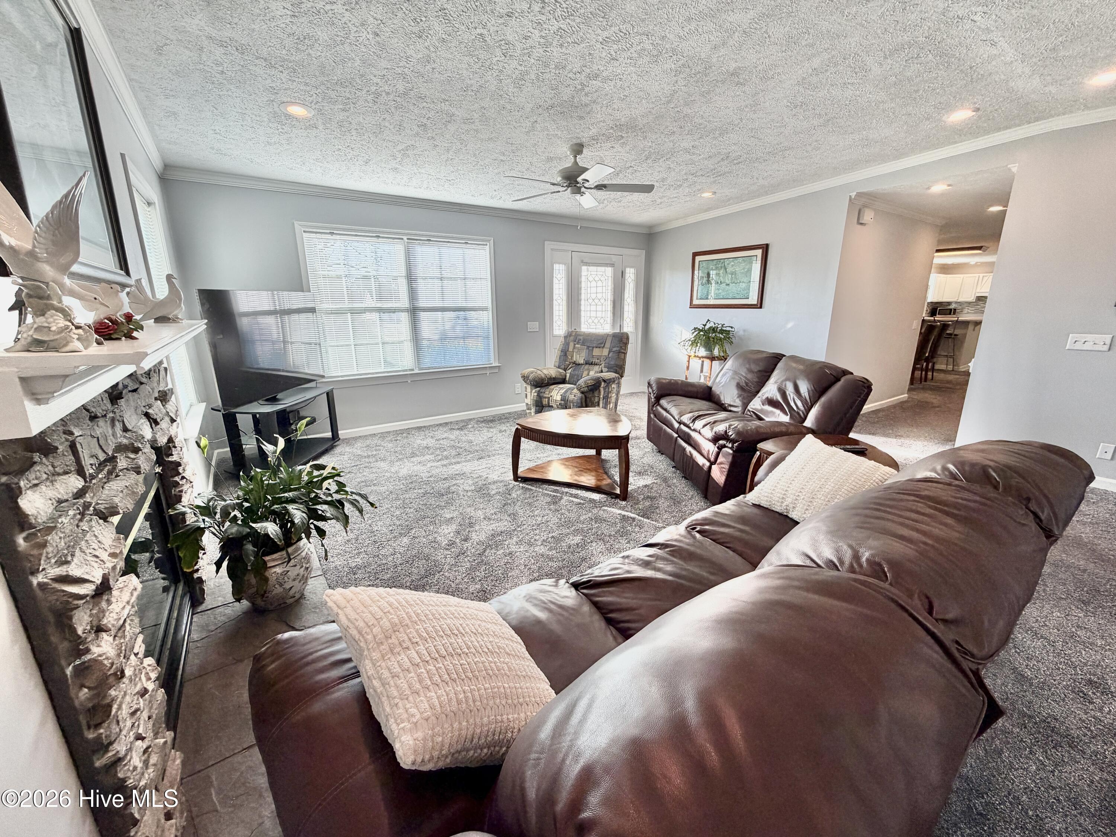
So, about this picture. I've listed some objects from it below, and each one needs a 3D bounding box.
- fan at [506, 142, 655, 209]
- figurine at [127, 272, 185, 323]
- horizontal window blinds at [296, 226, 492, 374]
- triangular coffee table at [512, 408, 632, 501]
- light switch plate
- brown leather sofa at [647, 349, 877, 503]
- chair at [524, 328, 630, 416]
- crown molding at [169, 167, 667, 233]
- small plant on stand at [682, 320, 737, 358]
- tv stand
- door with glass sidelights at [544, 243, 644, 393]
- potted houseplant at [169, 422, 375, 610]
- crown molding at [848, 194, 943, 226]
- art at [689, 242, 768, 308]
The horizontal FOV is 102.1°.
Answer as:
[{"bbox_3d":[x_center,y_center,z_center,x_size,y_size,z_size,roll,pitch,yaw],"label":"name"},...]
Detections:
[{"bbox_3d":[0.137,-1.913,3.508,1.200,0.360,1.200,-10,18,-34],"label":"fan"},{"bbox_3d":[-1.582,-0.471,1.784,0.110,0.180,0.170,9,17,34],"label":"figurine"},{"bbox_3d":[-1.576,-1.210,4.885,1.900,1.380,0.060,-10,18,-34],"label":"horizontal window blinds"},{"bbox_3d":[0.204,0.273,3.544,0.930,0.475,0.880,-10,17,-34],"label":"triangular coffee table"},{"bbox_3d":[3.993,-0.568,3.391,0.012,0.115,0.212,-10,18,-34],"label":"light switch plate"},{"bbox_3d":[1.489,-0.043,3.777,0.980,0.940,1.610,-2,15,-7],"label":"brown leather sofa"},{"bbox_3d":[0.229,-0.440,5.195,0.940,1.040,0.920,8,16,29],"label":"chair"},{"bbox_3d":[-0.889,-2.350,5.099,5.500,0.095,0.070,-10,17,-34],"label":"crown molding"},{"bbox_3d":[1.895,-1.009,5.690,0.620,0.450,0.640,-10,18,-34],"label":"small plant on stand"},{"bbox_3d":[-2.467,0.118,3.984,0.550,0.585,1.090,-1,14,-1],"label":"tv stand"},{"bbox_3d":[0.555,-1.330,6.470,1.780,2.130,0.110,-10,17,-34],"label":"door with glass sidelights"},{"bbox_3d":[-1.293,0.454,2.129,0.790,0.830,0.740,-10,18,-34],"label":"potted houseplant"},{"bbox_3d":[4.072,-2.430,5.267,2.780,0.100,0.080,-10,18,-34],"label":"crown molding"},{"bbox_3d":[2.131,-1.778,5.757,0.030,0.735,1.080,-10,18,-34],"label":"art"}]

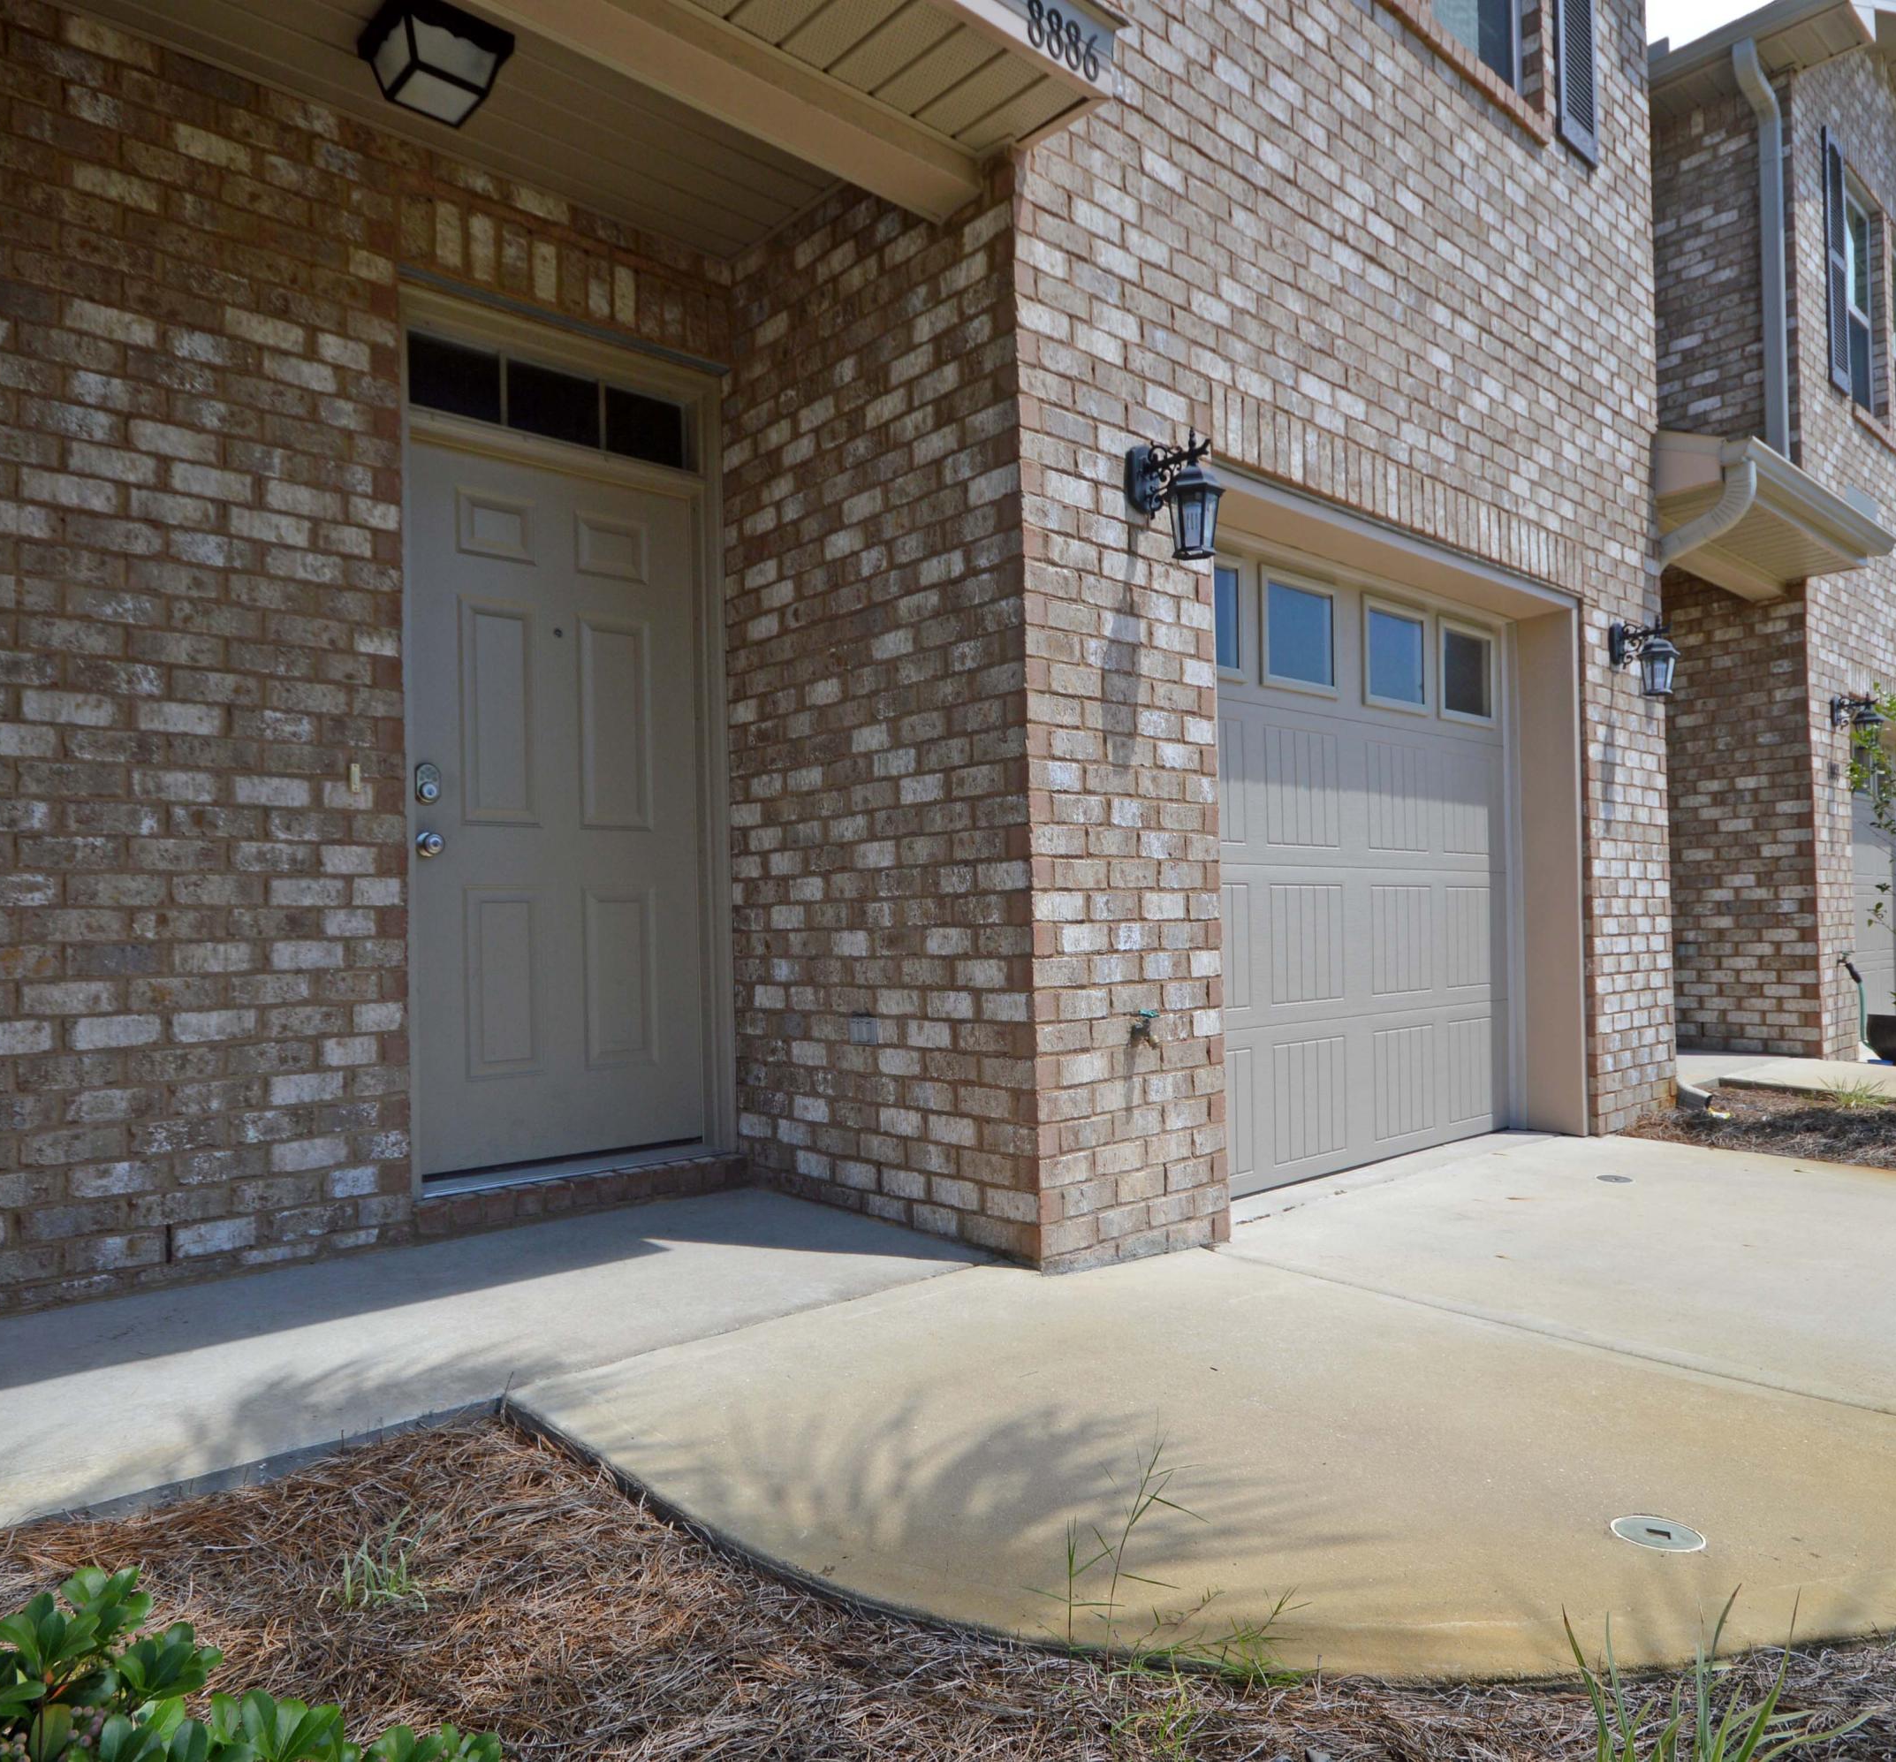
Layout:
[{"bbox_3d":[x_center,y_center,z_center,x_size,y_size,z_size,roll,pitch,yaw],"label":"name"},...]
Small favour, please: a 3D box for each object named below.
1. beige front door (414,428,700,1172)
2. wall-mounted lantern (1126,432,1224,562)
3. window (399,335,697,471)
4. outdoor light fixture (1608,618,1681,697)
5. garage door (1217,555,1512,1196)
[{"bbox_3d":[-1.146,-0.200,3.917,0.915,2.040,0.055,1,-3,-42],"label":"beige front door"},{"bbox_3d":[0.600,-0.999,3.457,0.155,0.340,0.260,1,-3,-42],"label":"wall-mounted lantern"},{"bbox_3d":[-1.156,-1.408,3.921,0.890,0.215,0.055,1,-3,-42],"label":"window"},{"bbox_3d":[2.921,-0.929,5.526,0.155,0.340,0.260,1,-3,-42],"label":"outdoor light fixture"},{"bbox_3d":[1.464,-0.037,4.818,2.410,2.140,0.070,1,-3,-42],"label":"garage door"}]

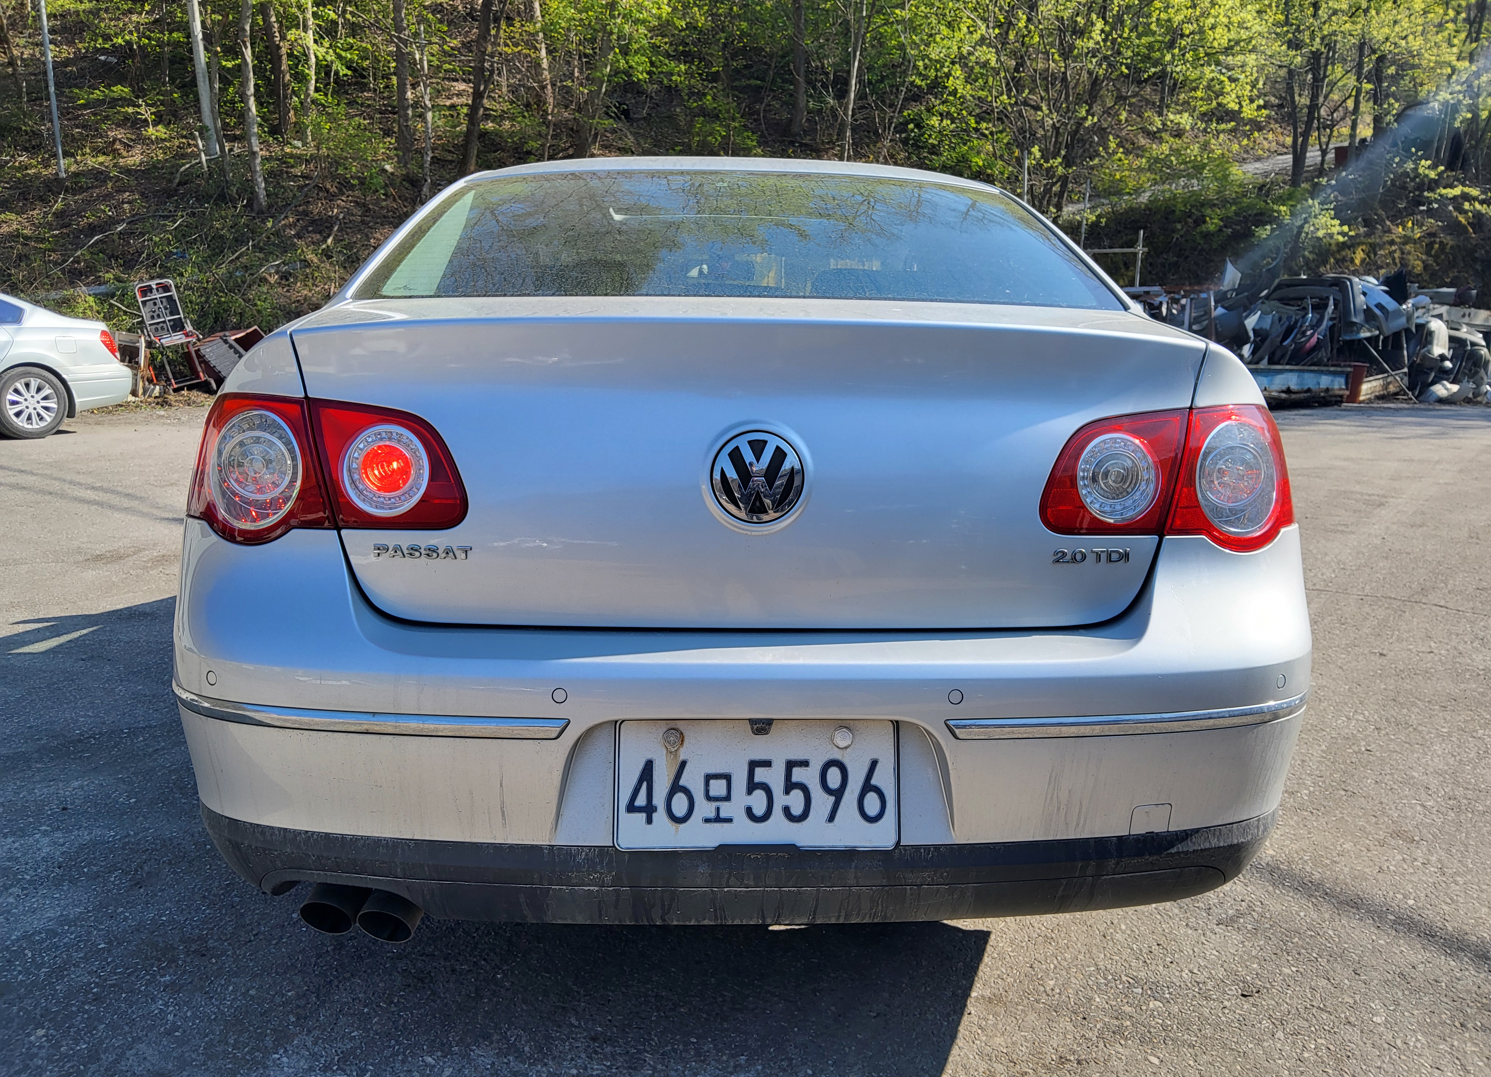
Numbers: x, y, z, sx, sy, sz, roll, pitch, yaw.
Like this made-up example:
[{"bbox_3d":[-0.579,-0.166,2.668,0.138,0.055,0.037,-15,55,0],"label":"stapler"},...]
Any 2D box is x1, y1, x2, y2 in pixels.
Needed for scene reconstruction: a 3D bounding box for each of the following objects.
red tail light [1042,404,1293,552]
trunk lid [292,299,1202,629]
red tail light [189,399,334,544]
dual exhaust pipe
[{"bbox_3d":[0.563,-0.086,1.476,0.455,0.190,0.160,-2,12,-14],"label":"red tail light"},{"bbox_3d":[0.006,-0.130,1.510,1.140,0.395,0.460,0,11,-2],"label":"trunk lid"},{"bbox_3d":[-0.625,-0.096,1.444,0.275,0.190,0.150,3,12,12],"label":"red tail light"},{"bbox_3d":[-0.488,0.463,1.449,0.143,0.073,0.160,0,11,-2],"label":"dual exhaust pipe"}]

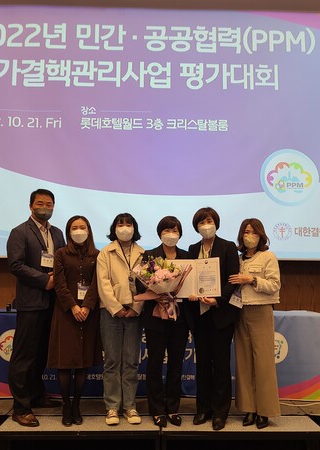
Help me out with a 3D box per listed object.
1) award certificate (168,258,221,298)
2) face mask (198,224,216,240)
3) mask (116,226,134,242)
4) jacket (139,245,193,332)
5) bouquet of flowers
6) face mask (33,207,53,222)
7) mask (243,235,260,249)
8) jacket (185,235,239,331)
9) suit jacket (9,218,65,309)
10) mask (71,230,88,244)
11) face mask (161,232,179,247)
[{"bbox_3d":[0.262,0.401,3.378,0.420,0.300,0.100,-8,-19,14],"label":"award certificate"},{"bbox_3d":[0.372,0.059,3.528,0.140,0.115,0.085,-4,-8,-1],"label":"face mask"},{"bbox_3d":[-0.272,0.071,3.557,0.142,0.118,0.085,1,-8,-4],"label":"mask"},{"bbox_3d":[0.051,0.498,3.535,0.440,0.680,0.280,0,-8,0],"label":"jacket"},{"bbox_3d":[0.011,0.466,3.307,0.420,0.460,0.270,0,-8,0],"label":"bouquet of flowers"},{"bbox_3d":[-0.935,-0.082,3.619,0.148,0.105,0.090,1,-9,-20],"label":"face mask"},{"bbox_3d":[0.717,0.130,3.518,0.135,0.108,0.085,-7,-9,21],"label":"mask"},{"bbox_3d":[0.426,0.449,3.522,0.460,0.720,0.290,-2,-9,15],"label":"jacket"},{"bbox_3d":[-0.968,0.311,3.592,0.500,0.740,0.310,4,-9,-25],"label":"suit jacket"},{"bbox_3d":[-0.633,0.095,3.543,0.138,0.108,0.085,1,-8,-8],"label":"mask"},{"bbox_3d":[0.080,0.118,3.540,0.140,0.105,0.085,7,-8,-4],"label":"face mask"}]

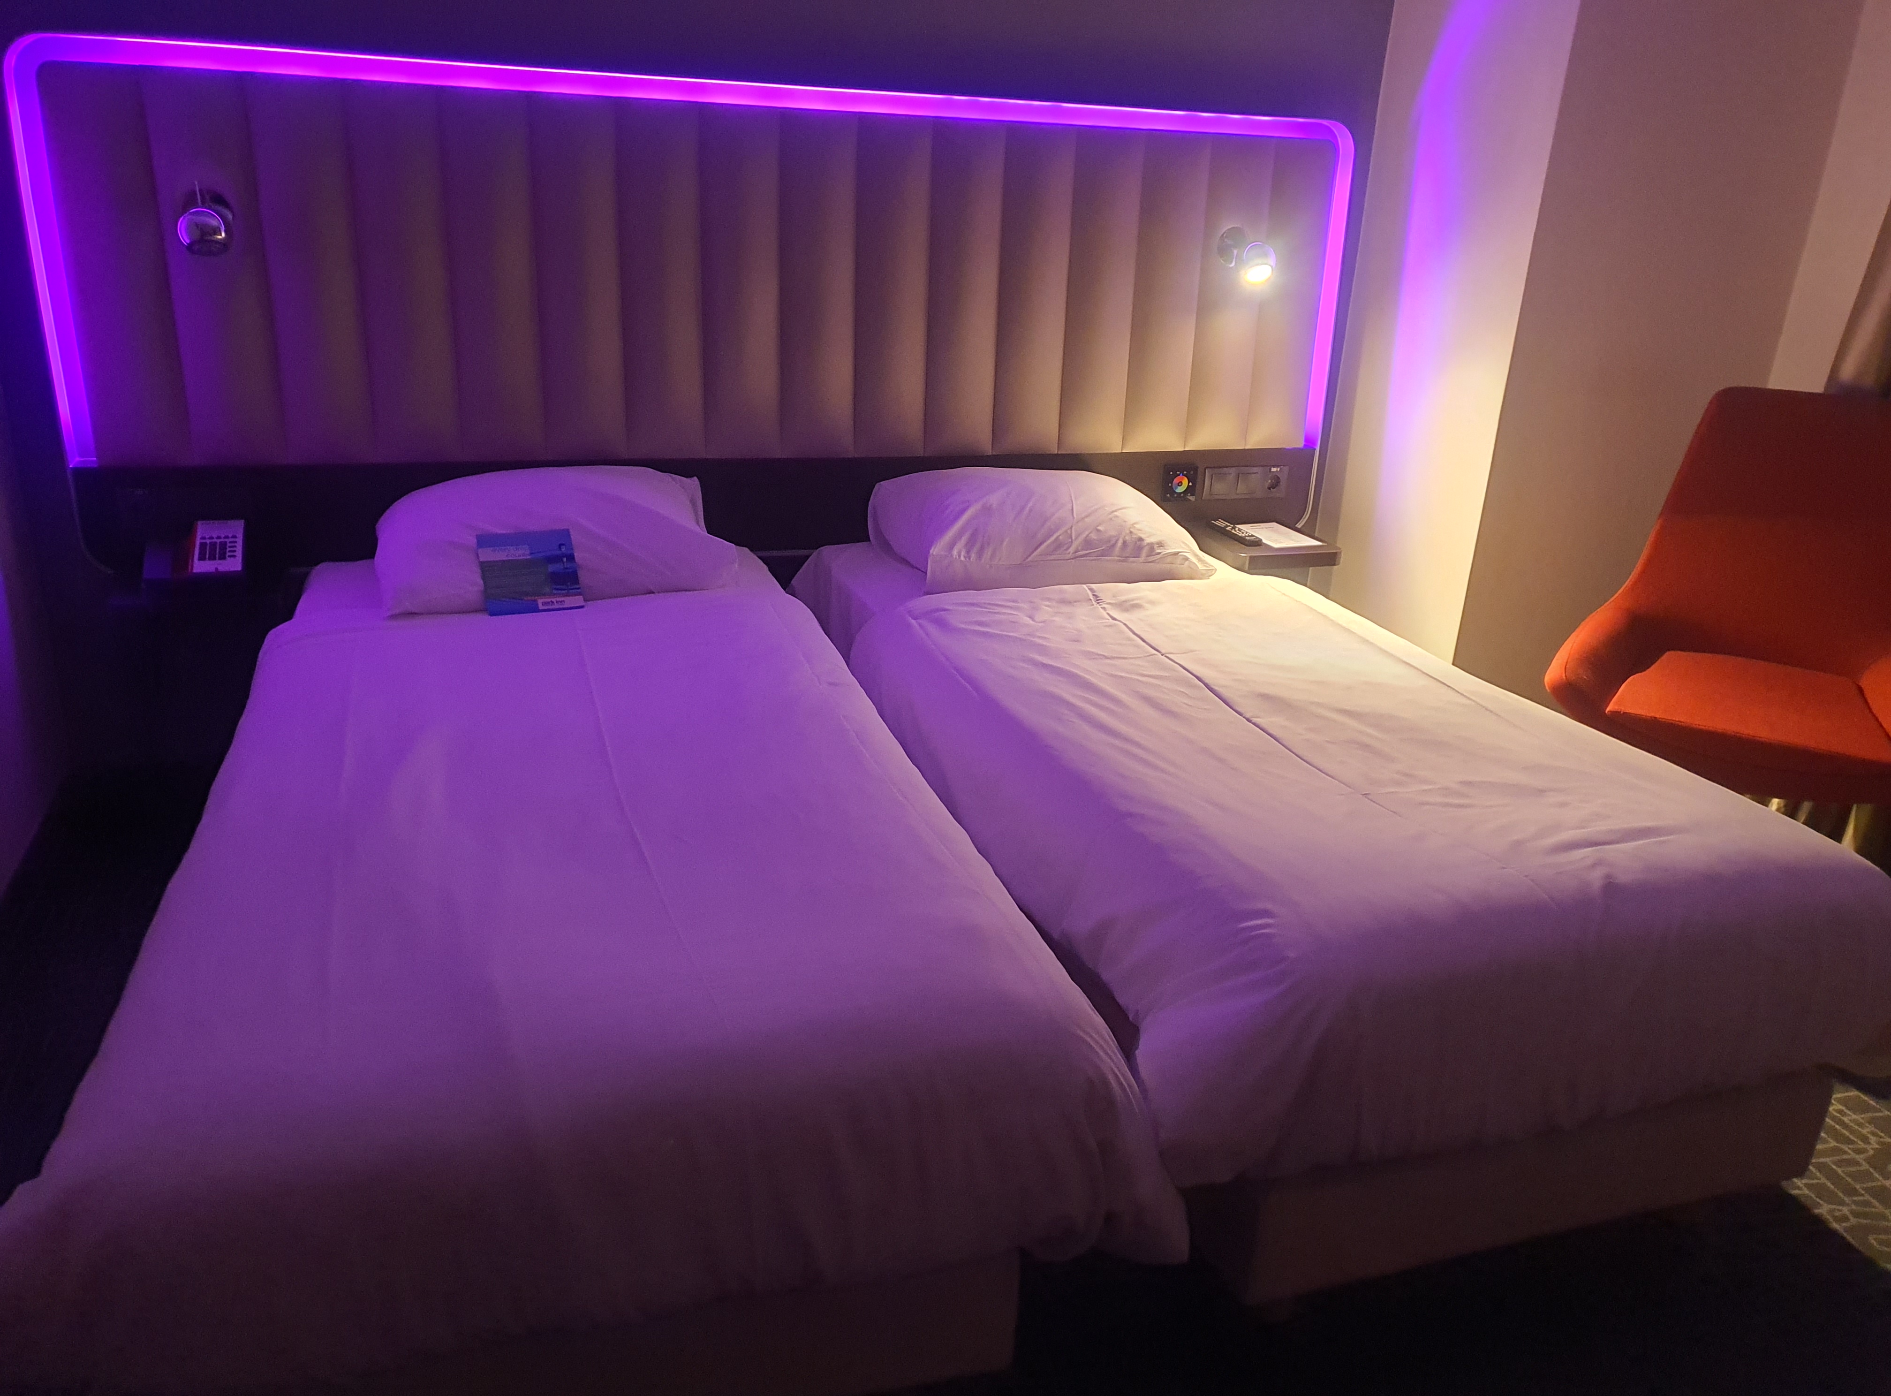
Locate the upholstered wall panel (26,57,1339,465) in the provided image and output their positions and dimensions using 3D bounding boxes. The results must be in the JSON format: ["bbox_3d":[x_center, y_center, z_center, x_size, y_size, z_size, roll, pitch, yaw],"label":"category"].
[{"bbox_3d":[-0.359,-0.883,3.050,2.669,0.713,0.070,-4,20,-18],"label":"upholstered wall panel"}]

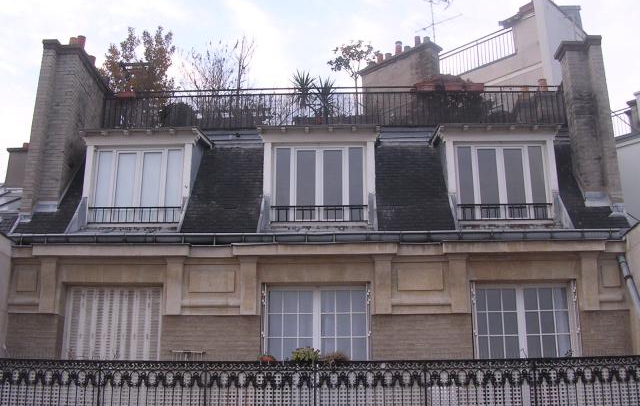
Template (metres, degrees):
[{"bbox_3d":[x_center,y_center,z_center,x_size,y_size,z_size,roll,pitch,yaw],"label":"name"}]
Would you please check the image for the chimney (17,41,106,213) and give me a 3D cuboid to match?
[{"bbox_3d":[-4.857,-1.248,13.787,0.607,3.748,2.300,-1,-17,1],"label":"chimney"}]

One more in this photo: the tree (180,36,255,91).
[{"bbox_3d":[-2.374,-2.708,16.114,1.722,2.514,1.400,-1,-17,1],"label":"tree"}]

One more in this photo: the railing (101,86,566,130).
[{"bbox_3d":[0.292,-1.567,16.415,9.852,0.999,3.200,-1,-17,1],"label":"railing"}]

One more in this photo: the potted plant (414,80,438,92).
[{"bbox_3d":[2.279,-2.525,15.046,0.511,0.230,0.220,-1,-17,1],"label":"potted plant"}]

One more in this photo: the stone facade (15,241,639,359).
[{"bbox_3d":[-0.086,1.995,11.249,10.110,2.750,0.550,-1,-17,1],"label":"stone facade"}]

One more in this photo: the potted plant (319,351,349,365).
[{"bbox_3d":[0.217,2.412,10.508,0.480,0.360,0.380,-1,-17,1],"label":"potted plant"}]

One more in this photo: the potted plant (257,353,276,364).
[{"bbox_3d":[-0.804,2.407,10.537,0.301,0.280,0.280,-1,-17,1],"label":"potted plant"}]

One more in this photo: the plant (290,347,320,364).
[{"bbox_3d":[-0.218,2.362,10.535,0.451,0.370,0.380,-1,-17,1],"label":"plant"}]

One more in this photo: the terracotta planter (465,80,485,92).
[{"bbox_3d":[3.393,-2.547,15.400,0.440,0.190,0.200,0,-16,2],"label":"terracotta planter"}]

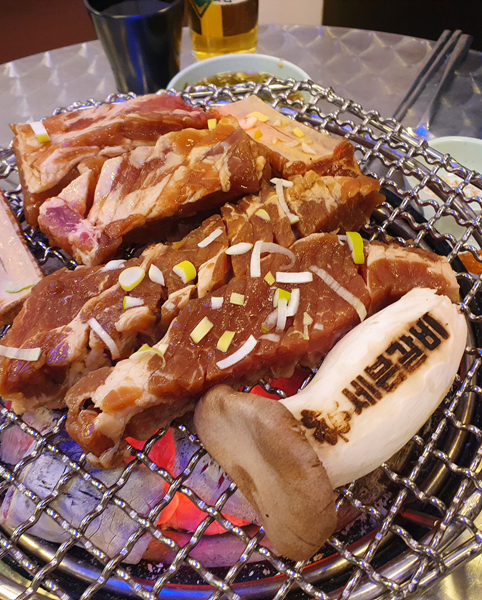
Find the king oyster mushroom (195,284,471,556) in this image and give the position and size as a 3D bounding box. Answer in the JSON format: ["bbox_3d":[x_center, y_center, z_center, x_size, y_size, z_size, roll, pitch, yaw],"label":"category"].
[{"bbox_3d":[0.043,0.035,0.243,0.120,0.046,0.066,-35,61,-22],"label":"king oyster mushroom"}]

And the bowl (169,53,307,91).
[{"bbox_3d":[0.000,-0.128,0.418,0.099,0.034,0.099,0,54,0],"label":"bowl"}]

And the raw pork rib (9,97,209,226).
[{"bbox_3d":[-0.069,-0.081,0.334,0.108,0.035,0.046,-16,56,-11],"label":"raw pork rib"}]

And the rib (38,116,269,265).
[{"bbox_3d":[-0.042,-0.055,0.313,0.109,0.038,0.038,-25,58,-17],"label":"rib"}]

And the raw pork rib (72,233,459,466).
[{"bbox_3d":[0.009,0.013,0.270,0.186,0.028,0.048,-21,57,-14],"label":"raw pork rib"}]

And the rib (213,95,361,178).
[{"bbox_3d":[0.022,-0.083,0.340,0.073,0.026,0.045,29,59,19],"label":"rib"}]

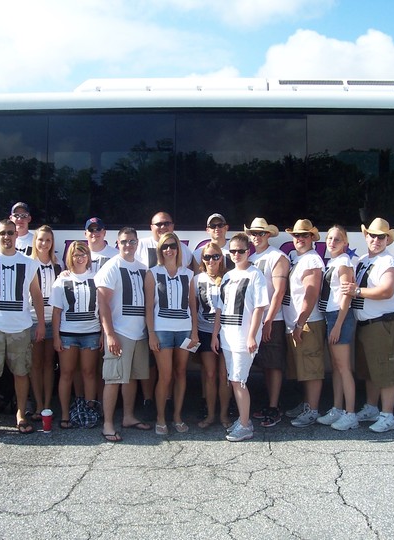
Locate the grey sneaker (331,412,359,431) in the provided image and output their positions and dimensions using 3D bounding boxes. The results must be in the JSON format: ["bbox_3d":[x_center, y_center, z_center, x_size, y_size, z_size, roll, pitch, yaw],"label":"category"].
[{"bbox_3d":[1.301,1.314,6.173,0.275,0.110,0.105,0,0,-36],"label":"grey sneaker"}]

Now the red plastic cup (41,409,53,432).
[{"bbox_3d":[-1.237,1.253,5.867,0.095,0.175,0.095,1,0,0],"label":"red plastic cup"}]

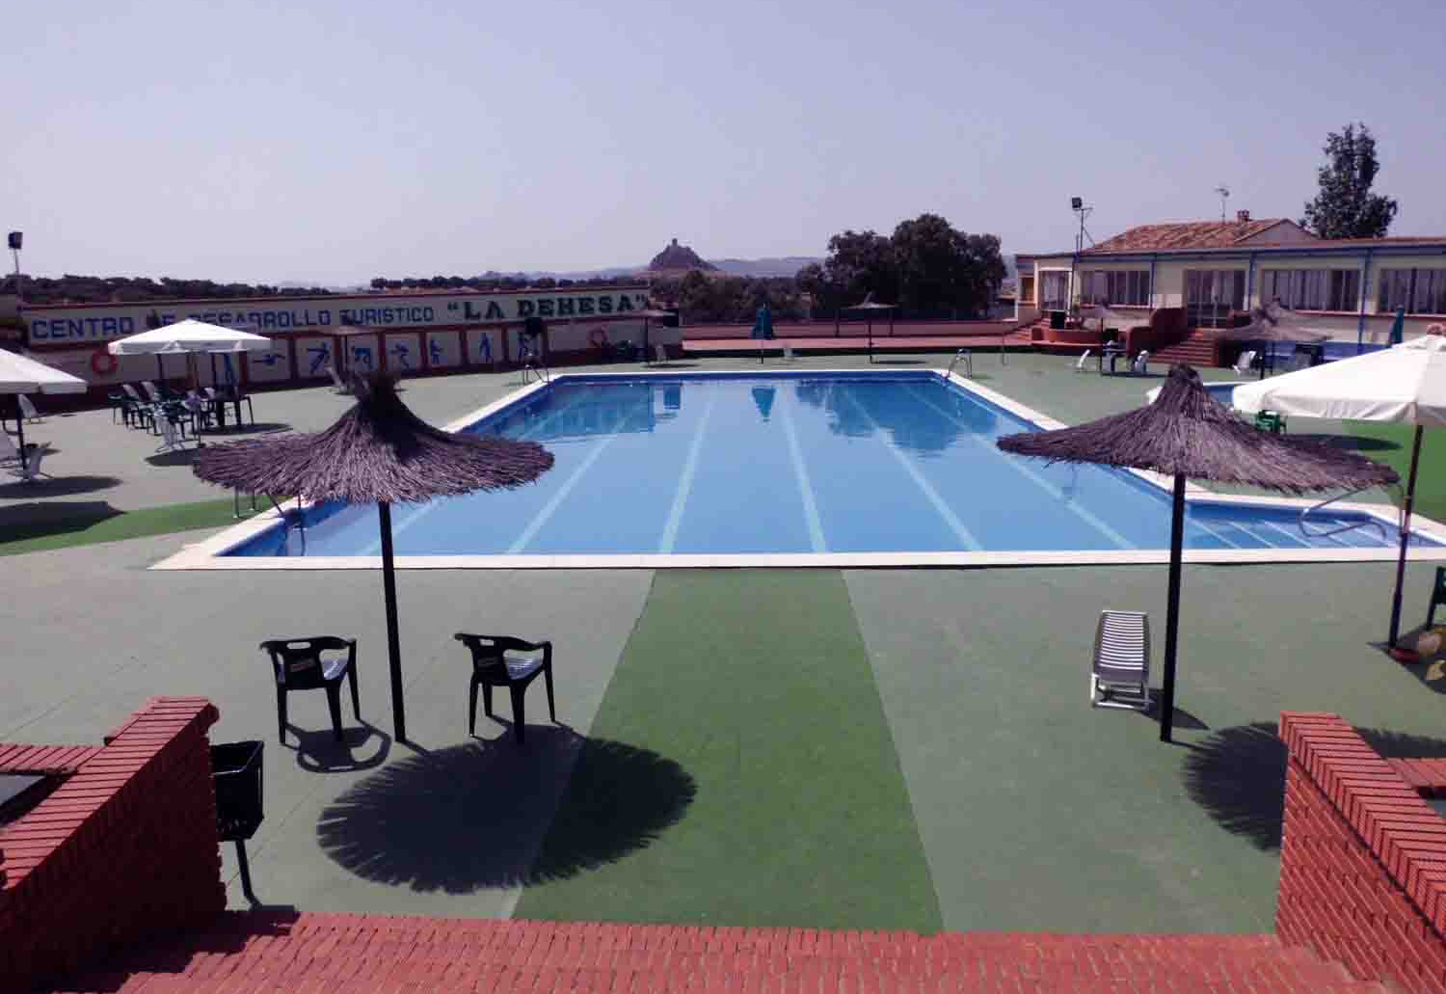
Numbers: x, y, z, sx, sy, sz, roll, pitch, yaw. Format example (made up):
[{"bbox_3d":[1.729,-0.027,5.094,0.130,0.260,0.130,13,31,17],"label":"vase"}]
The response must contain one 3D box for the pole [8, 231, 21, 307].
[{"bbox_3d":[-17.879,-4.464,27.940,0.400,4.600,0.400,3,12,19],"label":"pole"}]

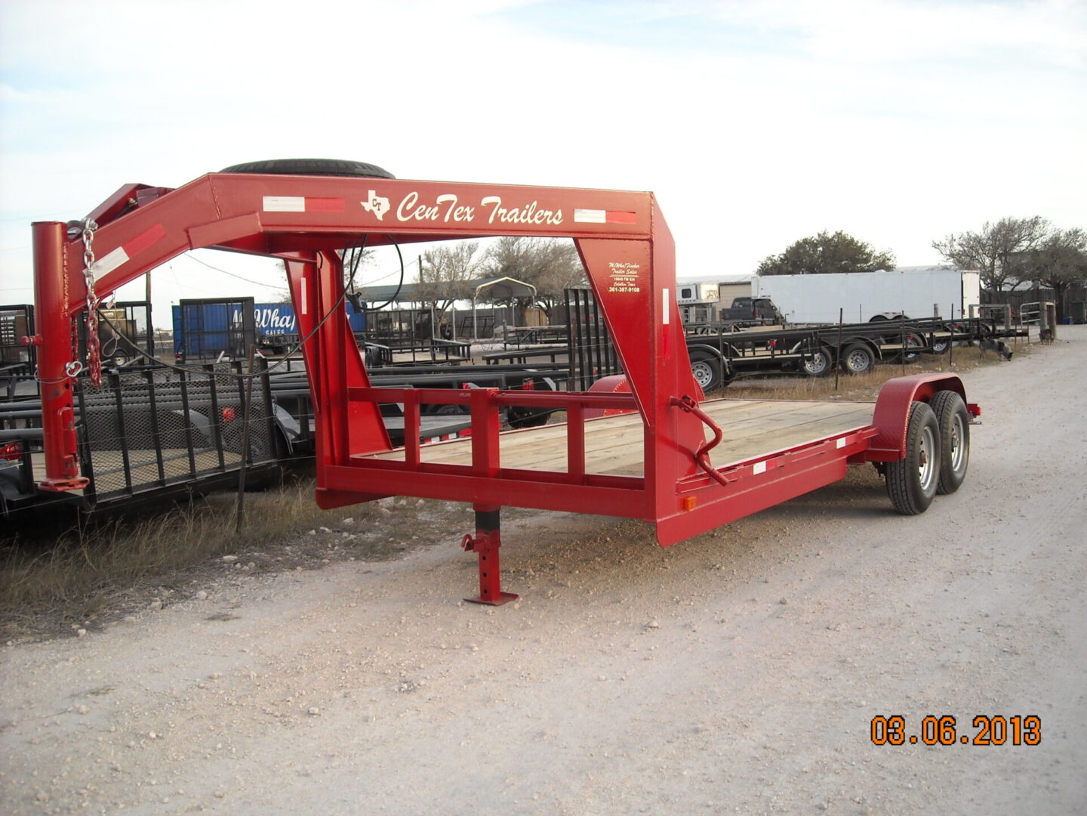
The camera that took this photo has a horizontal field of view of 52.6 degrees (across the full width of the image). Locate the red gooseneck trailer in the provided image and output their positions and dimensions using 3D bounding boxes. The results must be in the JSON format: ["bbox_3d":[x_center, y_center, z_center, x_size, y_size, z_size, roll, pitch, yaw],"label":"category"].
[{"bbox_3d":[0.716,-0.137,7.116,2.545,2.000,8.575,2,5,34],"label":"red gooseneck trailer"}]

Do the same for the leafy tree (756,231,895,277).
[{"bbox_3d":[17.500,-7.900,68.000,8.800,6.100,8.400,-1,4,0],"label":"leafy tree"}]

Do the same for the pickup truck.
[{"bbox_3d":[10.900,-4.840,57.500,2.000,1.880,5.500,1,5,21],"label":"pickup truck"}]

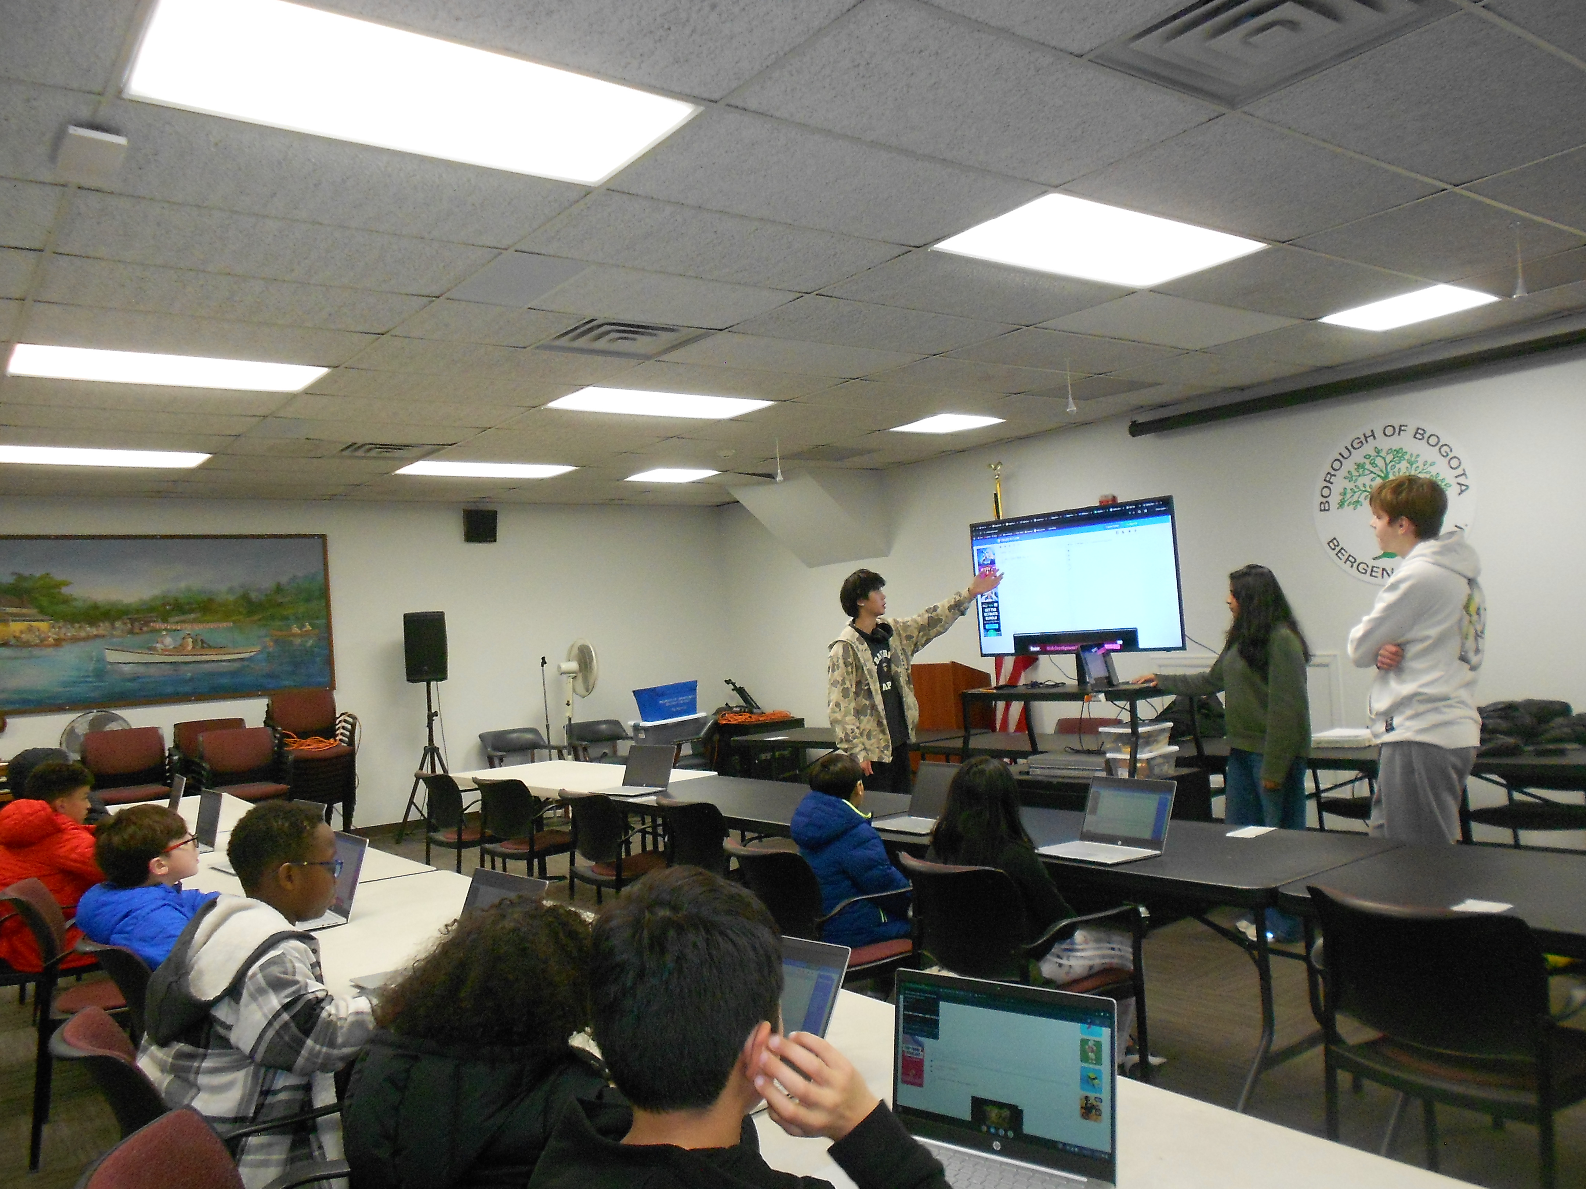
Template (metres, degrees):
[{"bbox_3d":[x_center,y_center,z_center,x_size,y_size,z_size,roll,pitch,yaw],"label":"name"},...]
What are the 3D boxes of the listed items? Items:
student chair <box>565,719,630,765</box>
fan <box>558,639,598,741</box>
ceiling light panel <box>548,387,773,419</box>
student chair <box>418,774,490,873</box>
[{"bbox_3d":[-1.613,1.516,10.507,0.600,0.760,0.580,-3,-2,-37],"label":"student chair"},{"bbox_3d":[-1.751,1.128,9.806,0.450,1.520,0.490,-3,-2,-37],"label":"fan"},{"bbox_3d":[-0.720,-1.060,6.627,1.190,0.050,0.590,-3,-2,-37],"label":"ceiling light panel"},{"bbox_3d":[-1.944,1.492,7.343,0.570,0.820,0.580,-2,-2,-43],"label":"student chair"}]

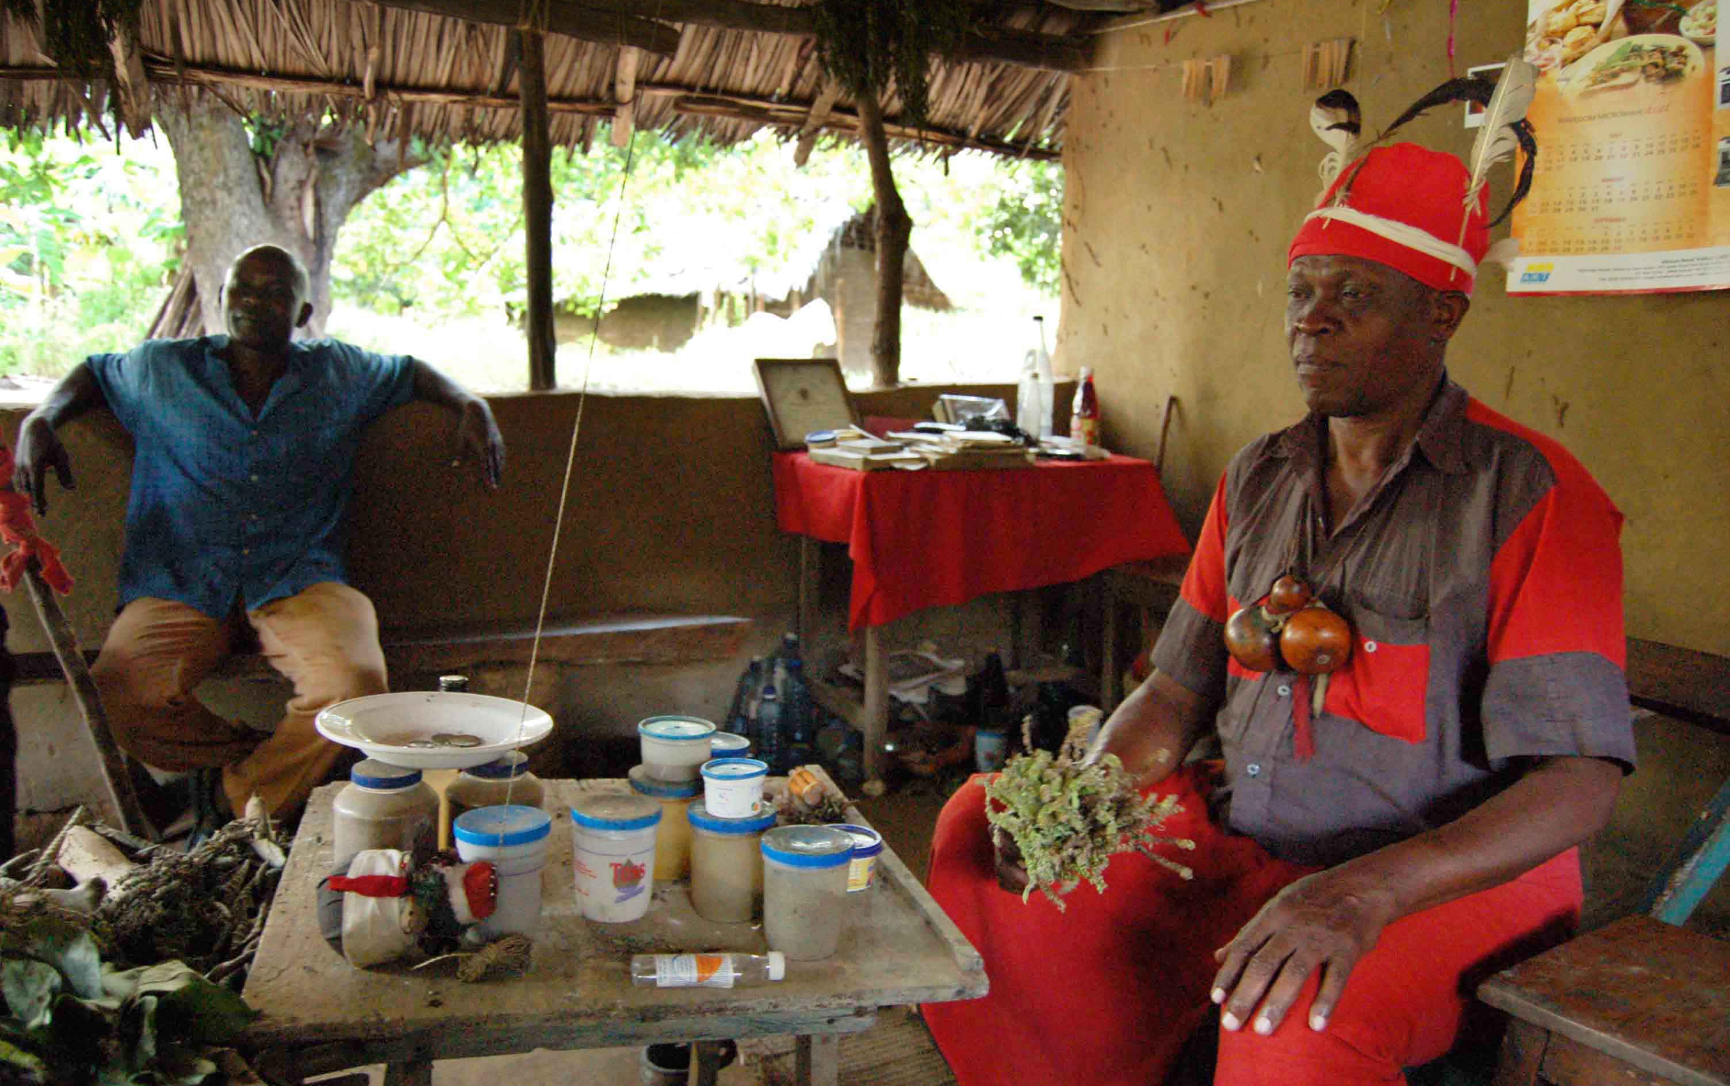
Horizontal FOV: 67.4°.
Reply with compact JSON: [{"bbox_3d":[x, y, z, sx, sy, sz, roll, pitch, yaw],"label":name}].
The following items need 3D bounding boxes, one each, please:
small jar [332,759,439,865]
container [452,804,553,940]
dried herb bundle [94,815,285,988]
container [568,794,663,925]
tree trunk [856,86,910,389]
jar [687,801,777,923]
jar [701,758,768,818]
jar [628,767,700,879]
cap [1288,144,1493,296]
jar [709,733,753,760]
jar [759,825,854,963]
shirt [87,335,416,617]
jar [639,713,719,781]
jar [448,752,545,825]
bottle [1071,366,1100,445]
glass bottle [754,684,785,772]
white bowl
[{"bbox_3d":[-0.482,0.285,1.312,0.101,0.121,0.101,-2,6,-20],"label":"small jar"},{"bbox_3d":[-0.390,0.352,1.378,0.101,0.122,0.101,0,6,0],"label":"container"},{"bbox_3d":[-0.745,0.395,1.430,0.210,0.140,0.220,0,6,0],"label":"dried herb bundle"},{"bbox_3d":[-0.237,0.303,1.244,0.085,0.099,0.085,0,6,0],"label":"container"},{"bbox_3d":[0.051,-0.860,3.650,0.130,0.880,0.110,-3,6,0],"label":"tree trunk"},{"bbox_3d":[-0.126,0.303,1.243,0.085,0.099,0.085,-1,6,-6],"label":"jar"},{"bbox_3d":[-0.123,0.234,1.233,0.065,0.041,0.065,0,6,0],"label":"jar"},{"bbox_3d":[-0.202,0.292,1.355,0.086,0.099,0.086,-1,6,-8],"label":"jar"},{"bbox_3d":[0.521,-0.323,1.290,0.205,0.140,0.175,8,2,-29],"label":"cap"},{"bbox_3d":[-0.198,0.319,1.682,0.100,0.122,0.100,0,6,0],"label":"jar"},{"bbox_3d":[-0.051,0.314,1.163,0.084,0.096,0.084,0,6,-2],"label":"jar"},{"bbox_3d":[-1.330,-0.155,2.800,0.700,0.590,0.300,-3,1,-23],"label":"shirt"},{"bbox_3d":[-0.196,0.216,1.359,0.082,0.052,0.082,-1,6,-8],"label":"jar"},{"bbox_3d":[-0.389,0.284,1.371,0.100,0.112,0.100,-2,6,-16],"label":"jar"},{"bbox_3d":[0.588,-0.360,3.450,0.070,0.225,0.070,0,6,0],"label":"bottle"},{"bbox_3d":[-0.229,0.454,3.120,0.066,0.215,0.066,0,6,0],"label":"glass bottle"},{"bbox_3d":[-0.492,0.226,1.494,0.268,0.042,0.268,0,6,0],"label":"white bowl"}]

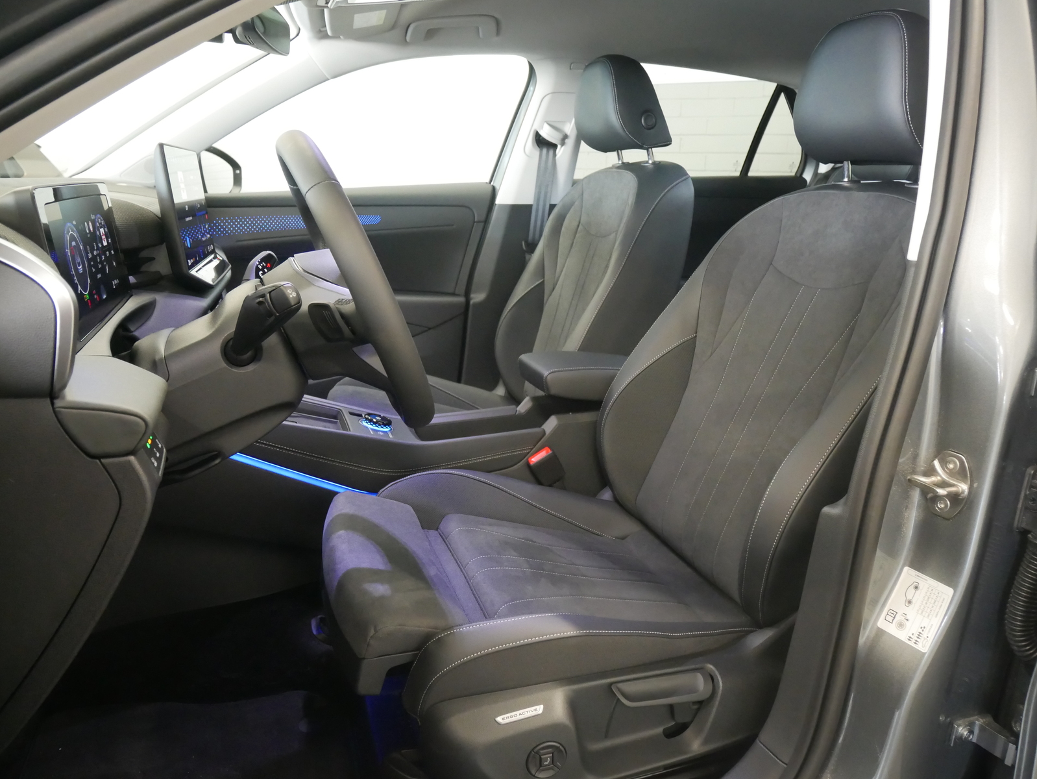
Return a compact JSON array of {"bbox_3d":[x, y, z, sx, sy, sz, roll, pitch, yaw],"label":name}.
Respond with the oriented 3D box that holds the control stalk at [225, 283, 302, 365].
[{"bbox_3d":[-0.251,-0.061,0.711,0.042,0.038,0.150,-14,-9,-42],"label":"control stalk"}]

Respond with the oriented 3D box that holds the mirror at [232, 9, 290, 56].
[{"bbox_3d":[-0.387,-0.552,1.061,0.058,0.072,0.240,4,15,-8],"label":"mirror"}]

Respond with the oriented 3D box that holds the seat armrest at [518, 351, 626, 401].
[{"bbox_3d":[0.169,-0.029,1.414,0.310,0.064,0.165,-4,17,-19],"label":"seat armrest"}]

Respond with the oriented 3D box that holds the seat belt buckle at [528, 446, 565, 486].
[{"bbox_3d":[0.052,0.143,1.305,0.048,0.068,0.028,-33,24,-8],"label":"seat belt buckle"}]

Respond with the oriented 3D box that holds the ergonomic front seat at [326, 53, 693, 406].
[{"bbox_3d":[-0.044,-0.227,1.686,0.840,1.050,0.540,-4,17,-19],"label":"ergonomic front seat"}]

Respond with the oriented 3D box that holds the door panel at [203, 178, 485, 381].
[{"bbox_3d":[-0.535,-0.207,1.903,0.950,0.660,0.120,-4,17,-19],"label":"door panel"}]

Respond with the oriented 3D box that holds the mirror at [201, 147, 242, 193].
[{"bbox_3d":[-0.838,-0.574,1.906,0.145,0.158,0.235,1,16,-1],"label":"mirror"}]

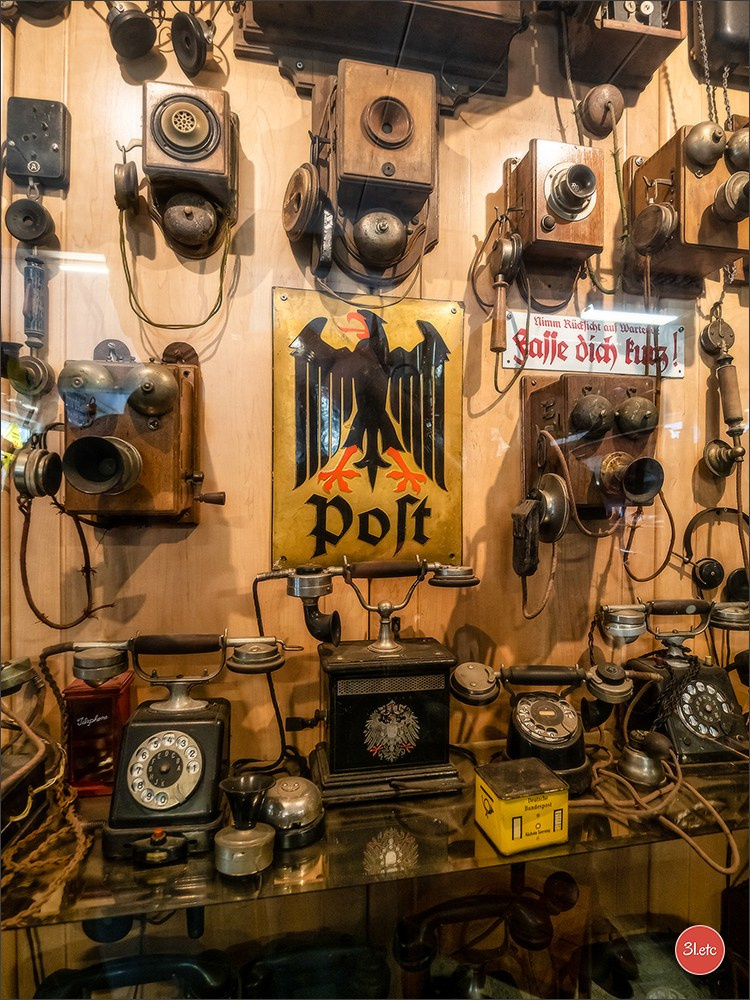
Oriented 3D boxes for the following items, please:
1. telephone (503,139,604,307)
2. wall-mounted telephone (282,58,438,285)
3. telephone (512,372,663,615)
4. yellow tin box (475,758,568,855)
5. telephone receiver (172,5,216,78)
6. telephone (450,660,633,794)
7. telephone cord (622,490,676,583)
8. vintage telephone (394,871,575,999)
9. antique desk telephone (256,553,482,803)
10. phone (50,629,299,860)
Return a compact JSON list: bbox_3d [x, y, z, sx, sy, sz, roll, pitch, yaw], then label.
[{"bbox_3d":[0.261,-0.400,0.731,0.137,0.200,0.105,0,0,-11],"label":"telephone"},{"bbox_3d":[-0.008,-0.466,0.718,0.233,0.291,0.125,0,0,-11],"label":"wall-mounted telephone"},{"bbox_3d":[0.292,-0.020,0.717,0.215,0.325,0.140,0,0,-11],"label":"telephone"},{"bbox_3d":[0.156,0.326,0.557,0.075,0.058,0.060,0,0,-18],"label":"yellow tin box"},{"bbox_3d":[-0.236,-0.605,0.689,0.040,0.063,0.063,-35,20,-32],"label":"telephone receiver"},{"bbox_3d":[0.222,0.282,0.688,0.243,0.146,0.140,0,0,5],"label":"telephone"},{"bbox_3d":[0.374,0.050,0.712,0.055,0.125,0.050,0,0,-11],"label":"telephone cord"},{"bbox_3d":[0.158,0.637,0.711,0.273,0.197,0.165,0,0,-11],"label":"vintage telephone"},{"bbox_3d":[0.011,0.213,0.668,0.260,0.283,0.125,0,0,-11],"label":"antique desk telephone"},{"bbox_3d":[-0.229,0.254,0.595,0.257,0.203,0.140,0,0,-11],"label":"phone"}]

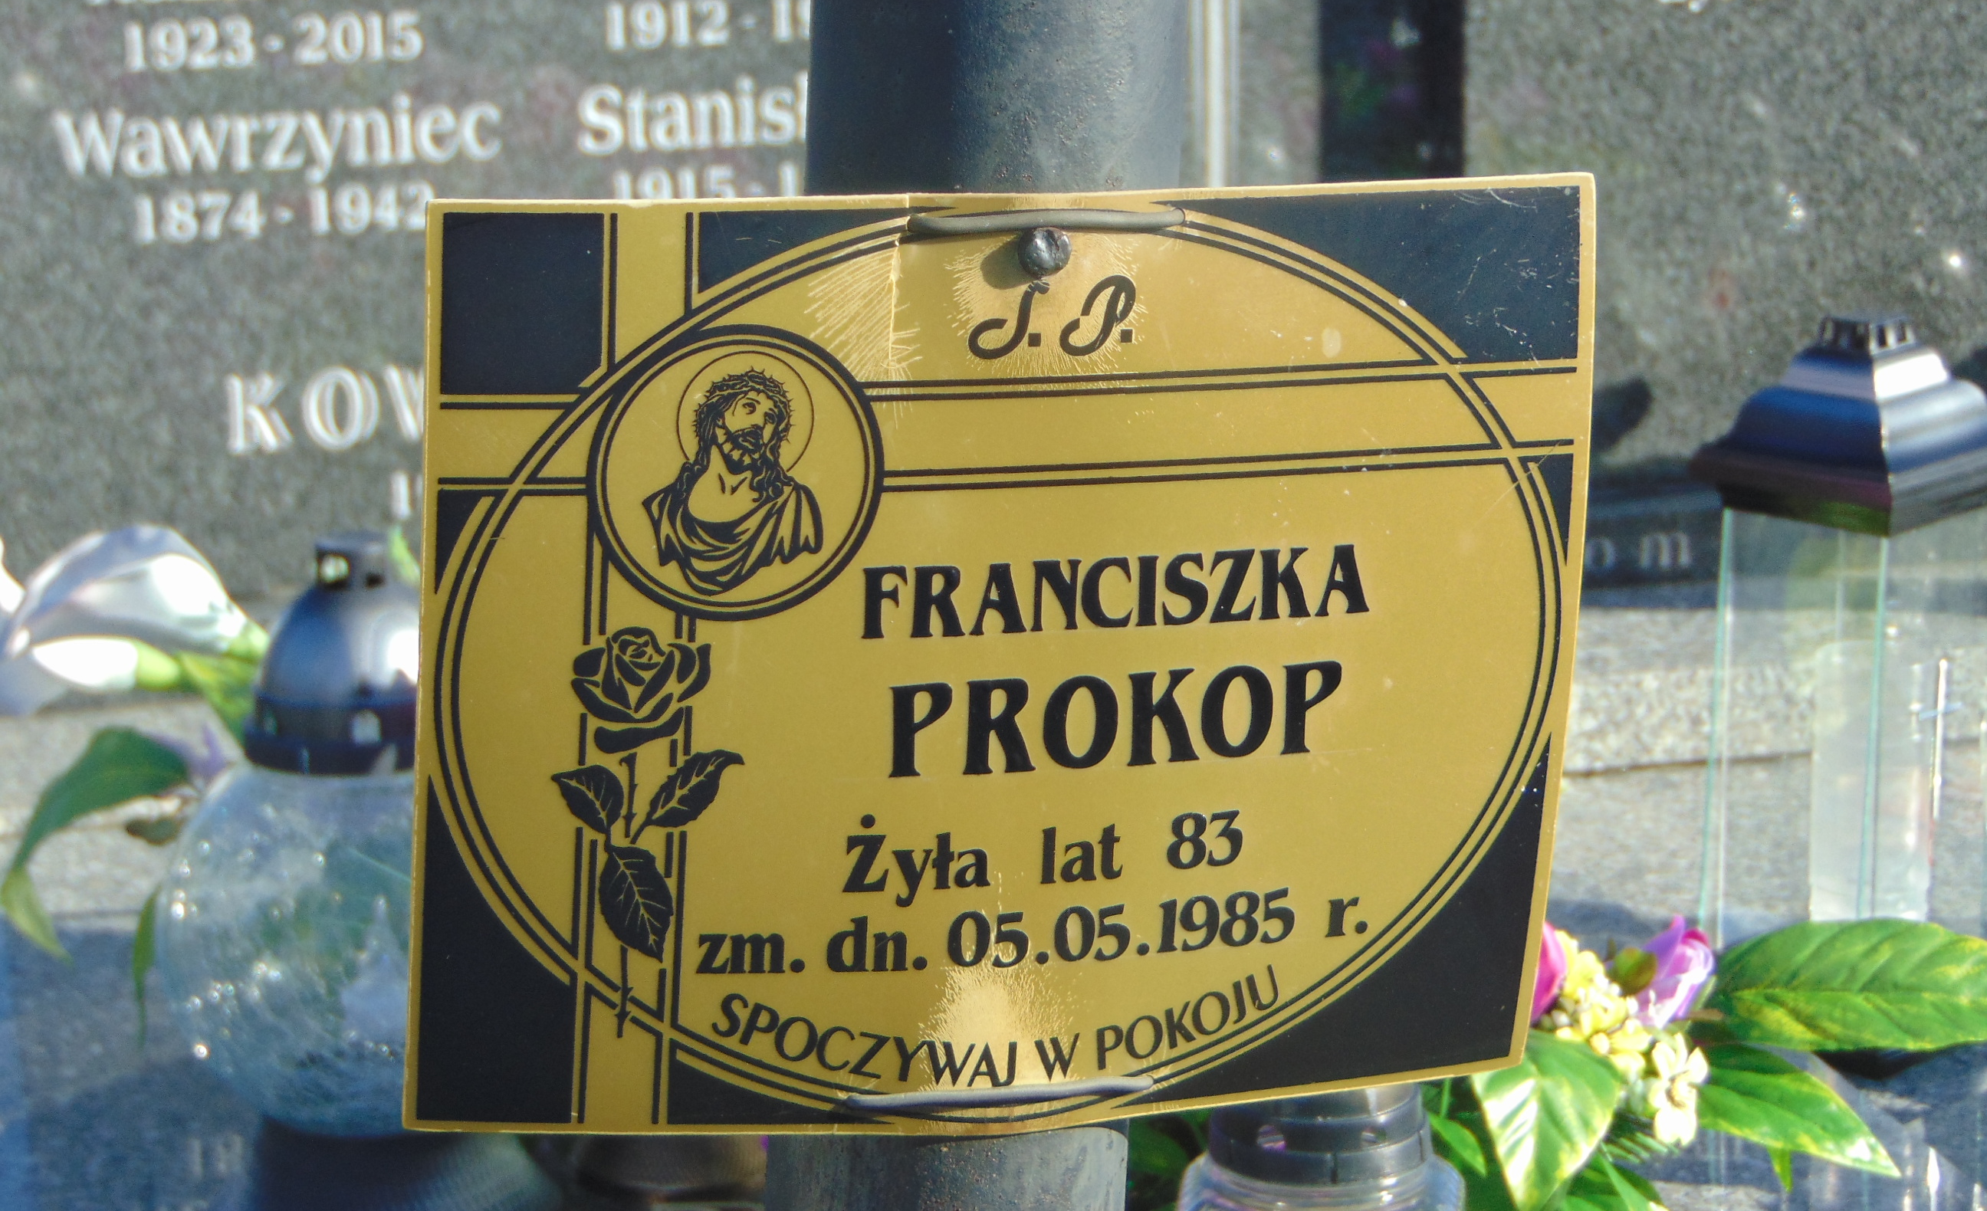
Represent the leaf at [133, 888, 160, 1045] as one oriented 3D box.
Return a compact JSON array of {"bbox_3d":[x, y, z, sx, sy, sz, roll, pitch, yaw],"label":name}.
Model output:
[{"bbox_3d":[-0.294,0.124,2.150,0.010,0.056,0.014,0,3,0],"label":"leaf"}]

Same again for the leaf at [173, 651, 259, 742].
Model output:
[{"bbox_3d":[-0.272,0.033,2.200,0.026,0.038,0.016,-37,-10,-7],"label":"leaf"}]

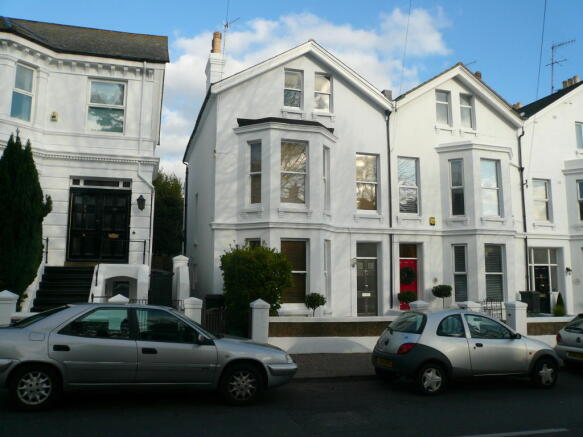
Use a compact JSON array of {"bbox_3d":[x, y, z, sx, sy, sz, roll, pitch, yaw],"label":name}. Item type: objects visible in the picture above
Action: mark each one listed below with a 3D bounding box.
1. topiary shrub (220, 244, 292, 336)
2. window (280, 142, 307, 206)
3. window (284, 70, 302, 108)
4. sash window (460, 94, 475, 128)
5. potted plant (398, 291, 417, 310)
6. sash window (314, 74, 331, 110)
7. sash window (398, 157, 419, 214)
[{"bbox_3d":[-0.976,2.041,13.190,1.900,2.515,1.900,2,-8,-13],"label":"topiary shrub"},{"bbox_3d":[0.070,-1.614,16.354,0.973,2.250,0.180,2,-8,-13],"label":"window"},{"bbox_3d":[0.056,-4.840,17.635,0.703,1.507,0.180,2,-8,-13],"label":"window"},{"bbox_3d":[6.948,-4.221,18.584,0.670,1.395,0.200,2,-7,-16],"label":"sash window"},{"bbox_3d":[4.067,2.909,16.484,0.600,0.741,0.600,2,-8,-13],"label":"potted plant"},{"bbox_3d":[1.171,-4.818,17.903,0.690,1.530,0.180,2,-8,-13],"label":"sash window"},{"bbox_3d":[4.513,-1.278,18.253,0.886,2.271,0.180,2,-8,-13],"label":"sash window"}]

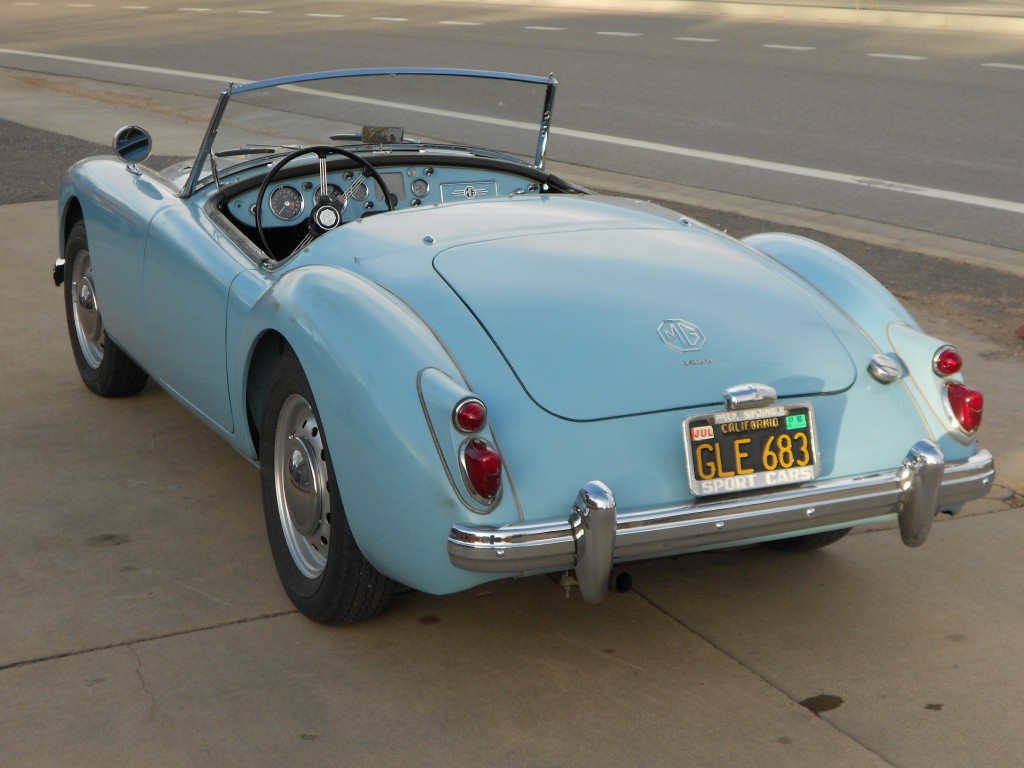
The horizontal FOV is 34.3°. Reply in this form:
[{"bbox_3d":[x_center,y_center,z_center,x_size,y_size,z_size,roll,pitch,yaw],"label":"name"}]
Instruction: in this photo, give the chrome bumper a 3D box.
[{"bbox_3d":[0.489,0.256,3.302,1.310,0.245,0.185,-6,14,-25],"label":"chrome bumper"}]

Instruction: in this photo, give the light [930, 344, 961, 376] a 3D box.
[{"bbox_3d":[0.952,-0.048,3.615,0.066,0.066,0.050,-6,1,-25],"label":"light"}]

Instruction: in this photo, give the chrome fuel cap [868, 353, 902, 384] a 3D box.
[{"bbox_3d":[0.830,-0.033,3.694,0.074,0.032,0.074,13,46,-13],"label":"chrome fuel cap"}]

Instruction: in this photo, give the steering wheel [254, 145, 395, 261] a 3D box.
[{"bbox_3d":[-0.517,-0.459,4.598,0.403,0.403,0.080,-6,-6,-25],"label":"steering wheel"}]

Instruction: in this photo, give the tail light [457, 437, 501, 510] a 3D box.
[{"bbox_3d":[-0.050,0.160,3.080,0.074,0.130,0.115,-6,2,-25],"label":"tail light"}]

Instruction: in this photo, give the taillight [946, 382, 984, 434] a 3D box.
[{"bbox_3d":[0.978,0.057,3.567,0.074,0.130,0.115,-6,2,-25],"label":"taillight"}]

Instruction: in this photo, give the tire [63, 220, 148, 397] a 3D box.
[{"bbox_3d":[-1.442,-0.275,5.851,0.155,0.635,0.640,-6,15,-28],"label":"tire"}]

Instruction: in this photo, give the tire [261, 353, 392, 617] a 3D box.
[{"bbox_3d":[-0.426,0.226,3.820,0.163,0.640,0.645,-6,15,-25],"label":"tire"}]

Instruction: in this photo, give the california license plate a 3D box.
[{"bbox_3d":[0.484,0.129,3.316,0.313,0.161,0.015,-6,1,-25],"label":"california license plate"}]

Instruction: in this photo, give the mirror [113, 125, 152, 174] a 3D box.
[{"bbox_3d":[-1.198,-0.734,5.232,0.122,0.155,0.070,-7,15,-28],"label":"mirror"}]

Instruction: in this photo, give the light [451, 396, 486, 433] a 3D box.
[{"bbox_3d":[-0.078,0.058,3.119,0.067,0.067,0.042,-6,10,-25],"label":"light"}]

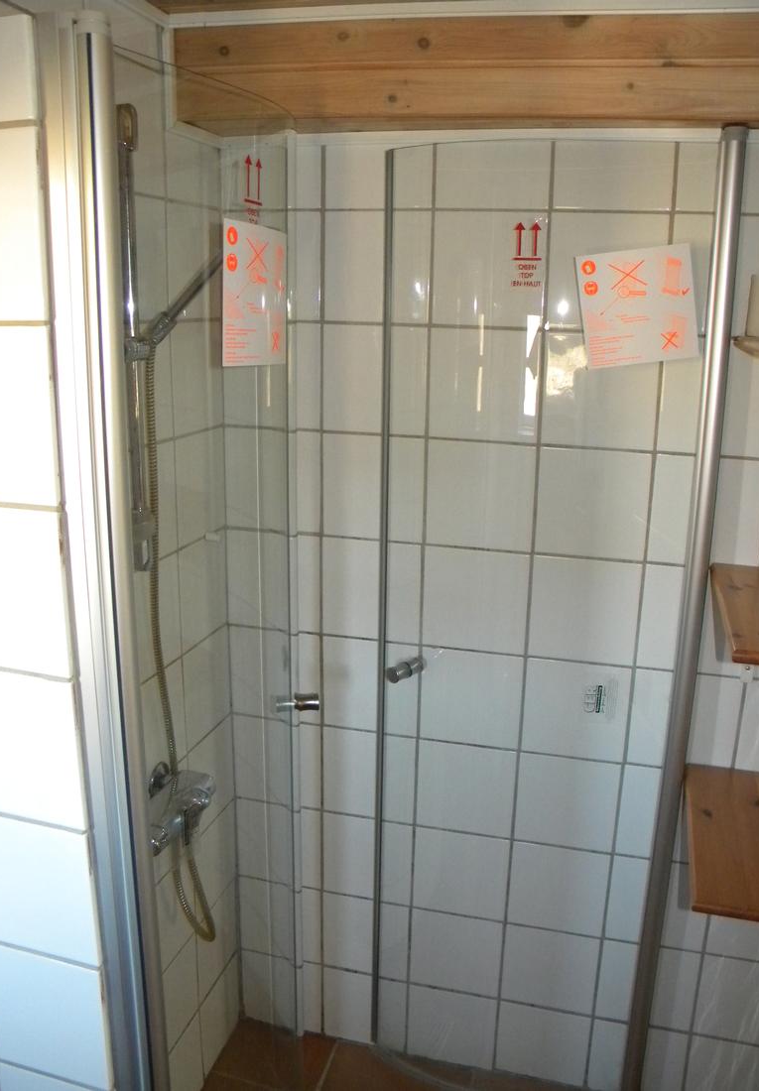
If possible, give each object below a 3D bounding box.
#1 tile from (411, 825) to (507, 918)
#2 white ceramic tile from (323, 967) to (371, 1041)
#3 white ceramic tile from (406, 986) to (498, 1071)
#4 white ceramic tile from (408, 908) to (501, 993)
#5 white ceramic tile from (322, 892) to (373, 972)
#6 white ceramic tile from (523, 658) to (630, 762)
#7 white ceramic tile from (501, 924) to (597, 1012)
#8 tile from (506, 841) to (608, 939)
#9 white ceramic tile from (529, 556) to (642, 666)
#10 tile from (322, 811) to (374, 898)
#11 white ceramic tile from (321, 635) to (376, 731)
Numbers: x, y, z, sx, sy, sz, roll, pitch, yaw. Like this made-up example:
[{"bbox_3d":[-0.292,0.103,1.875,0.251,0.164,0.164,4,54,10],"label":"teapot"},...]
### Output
[{"bbox_3d":[0.169,0.681,1.832,0.197,0.197,0.012,5,15,13],"label":"tile"},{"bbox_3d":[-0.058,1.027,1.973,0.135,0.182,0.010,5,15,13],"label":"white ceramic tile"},{"bbox_3d":[0.160,1.054,1.934,0.197,0.197,0.012,5,15,13],"label":"white ceramic tile"},{"bbox_3d":[0.162,0.864,1.874,0.196,0.196,0.010,5,15,13],"label":"white ceramic tile"},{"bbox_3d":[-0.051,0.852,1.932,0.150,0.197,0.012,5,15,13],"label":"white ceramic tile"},{"bbox_3d":[0.371,0.313,1.680,0.196,0.196,0.010,5,16,13],"label":"white ceramic tile"},{"bbox_3d":[0.357,0.882,1.839,0.197,0.197,0.012,5,15,13],"label":"white ceramic tile"},{"bbox_3d":[0.360,0.691,1.777,0.196,0.196,0.010,5,15,13],"label":"tile"},{"bbox_3d":[0.376,0.119,1.622,0.196,0.196,0.010,5,15,13],"label":"white ceramic tile"},{"bbox_3d":[-0.024,0.665,1.874,0.196,0.196,0.010,5,16,13],"label":"tile"},{"bbox_3d":[-0.017,0.281,1.769,0.196,0.196,0.010,5,16,13],"label":"white ceramic tile"}]

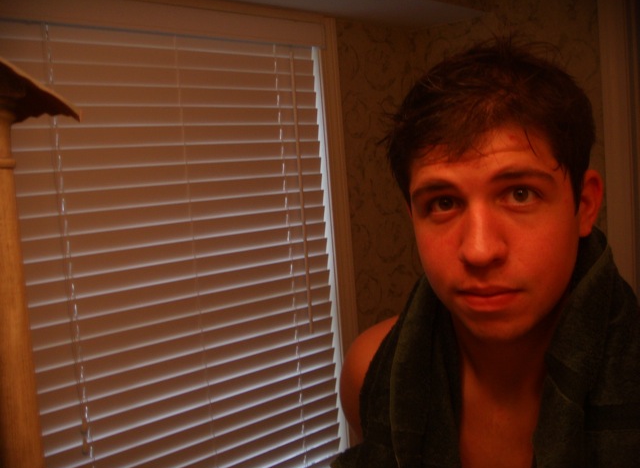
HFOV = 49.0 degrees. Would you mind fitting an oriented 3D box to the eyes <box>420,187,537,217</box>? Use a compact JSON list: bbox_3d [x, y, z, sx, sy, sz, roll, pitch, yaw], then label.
[{"bbox_3d":[0.136,-0.028,0.593,0.093,0.016,0.024,-5,2,21],"label":"eyes"}]

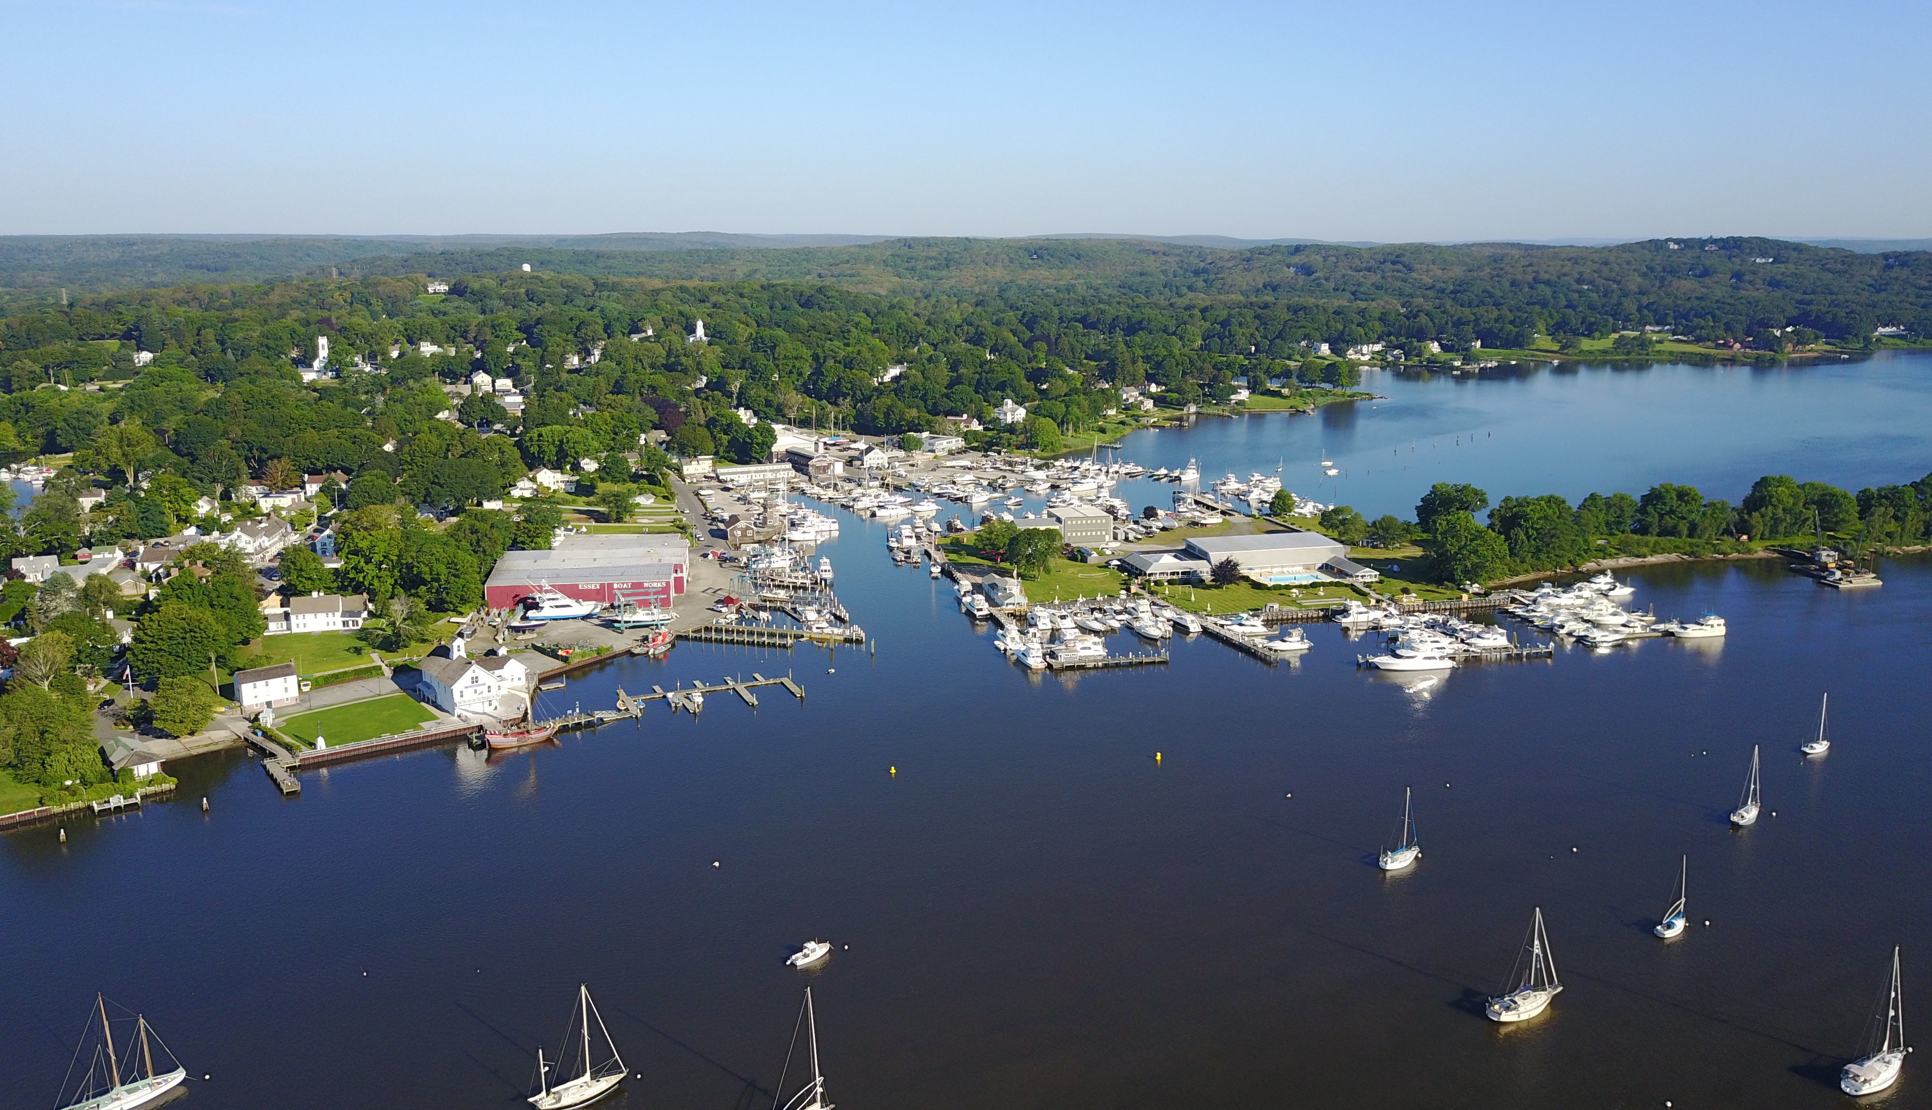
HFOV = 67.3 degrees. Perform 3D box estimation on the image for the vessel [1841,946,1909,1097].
[{"bbox_3d":[111.302,55.936,175.606,12.000,16.400,3.500,-7,14,-30],"label":"vessel"}]

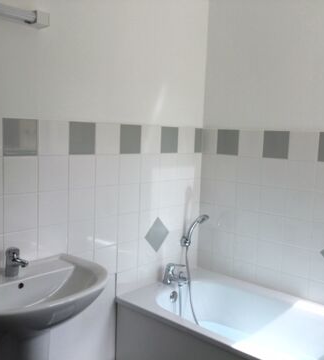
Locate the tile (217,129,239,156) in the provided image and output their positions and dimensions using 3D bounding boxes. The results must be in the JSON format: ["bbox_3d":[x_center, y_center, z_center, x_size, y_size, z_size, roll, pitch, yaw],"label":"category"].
[{"bbox_3d":[0.387,-0.216,2.495,0.150,0.149,0.010,7,8,41],"label":"tile"}]

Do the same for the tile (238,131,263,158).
[{"bbox_3d":[0.500,-0.206,2.404,0.150,0.150,0.010,7,8,41],"label":"tile"}]

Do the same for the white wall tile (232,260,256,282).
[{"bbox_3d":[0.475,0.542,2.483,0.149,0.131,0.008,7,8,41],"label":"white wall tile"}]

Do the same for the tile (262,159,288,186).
[{"bbox_3d":[0.608,-0.040,2.320,0.150,0.150,0.010,7,8,41],"label":"tile"}]

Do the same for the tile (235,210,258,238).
[{"bbox_3d":[0.484,0.246,2.442,0.150,0.149,0.010,7,8,41],"label":"tile"}]

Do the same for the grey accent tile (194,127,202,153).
[{"bbox_3d":[0.219,-0.243,2.615,0.010,0.151,0.068,8,9,42],"label":"grey accent tile"}]

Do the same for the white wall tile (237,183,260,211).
[{"bbox_3d":[0.489,0.097,2.427,0.150,0.149,0.010,7,8,41],"label":"white wall tile"}]

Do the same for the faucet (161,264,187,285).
[{"bbox_3d":[0.069,0.523,2.352,0.155,0.134,0.065,7,8,41],"label":"faucet"}]

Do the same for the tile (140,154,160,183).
[{"bbox_3d":[-0.066,-0.066,2.324,0.010,0.151,0.151,8,9,42],"label":"tile"}]

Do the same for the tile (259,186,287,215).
[{"bbox_3d":[0.605,0.112,2.338,0.149,0.149,0.008,7,8,41],"label":"tile"}]

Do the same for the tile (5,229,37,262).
[{"bbox_3d":[-0.589,0.284,1.792,0.010,0.151,0.151,8,9,42],"label":"tile"}]

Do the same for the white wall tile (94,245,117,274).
[{"bbox_3d":[-0.285,0.407,2.144,0.010,0.149,0.149,7,8,41],"label":"white wall tile"}]

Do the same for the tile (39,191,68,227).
[{"bbox_3d":[-0.480,0.122,1.884,0.010,0.149,0.149,7,8,41],"label":"tile"}]

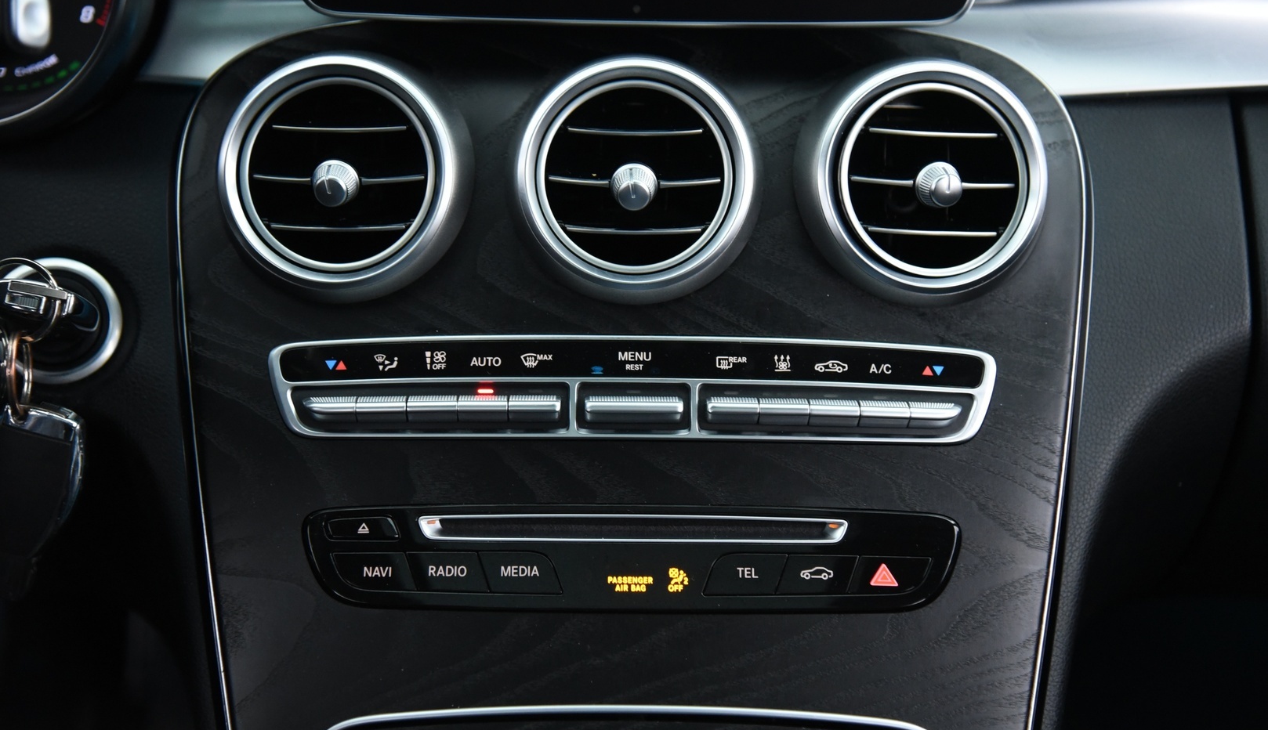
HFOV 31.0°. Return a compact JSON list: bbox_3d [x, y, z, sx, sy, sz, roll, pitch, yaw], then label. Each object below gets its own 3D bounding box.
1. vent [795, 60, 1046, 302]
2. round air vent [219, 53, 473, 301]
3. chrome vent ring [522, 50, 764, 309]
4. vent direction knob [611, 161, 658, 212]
[{"bbox_3d":[0.094,-0.061,0.748,0.079,0.079,0.028,1,-3,-5],"label":"vent"},{"bbox_3d":[-0.095,-0.062,0.748,0.081,0.081,0.028,1,-3,4],"label":"round air vent"},{"bbox_3d":[0.001,-0.061,0.748,0.081,0.081,0.028,1,-3,0],"label":"chrome vent ring"},{"bbox_3d":[0.000,-0.057,0.747,0.016,0.016,0.015,1,15,0],"label":"vent direction knob"}]

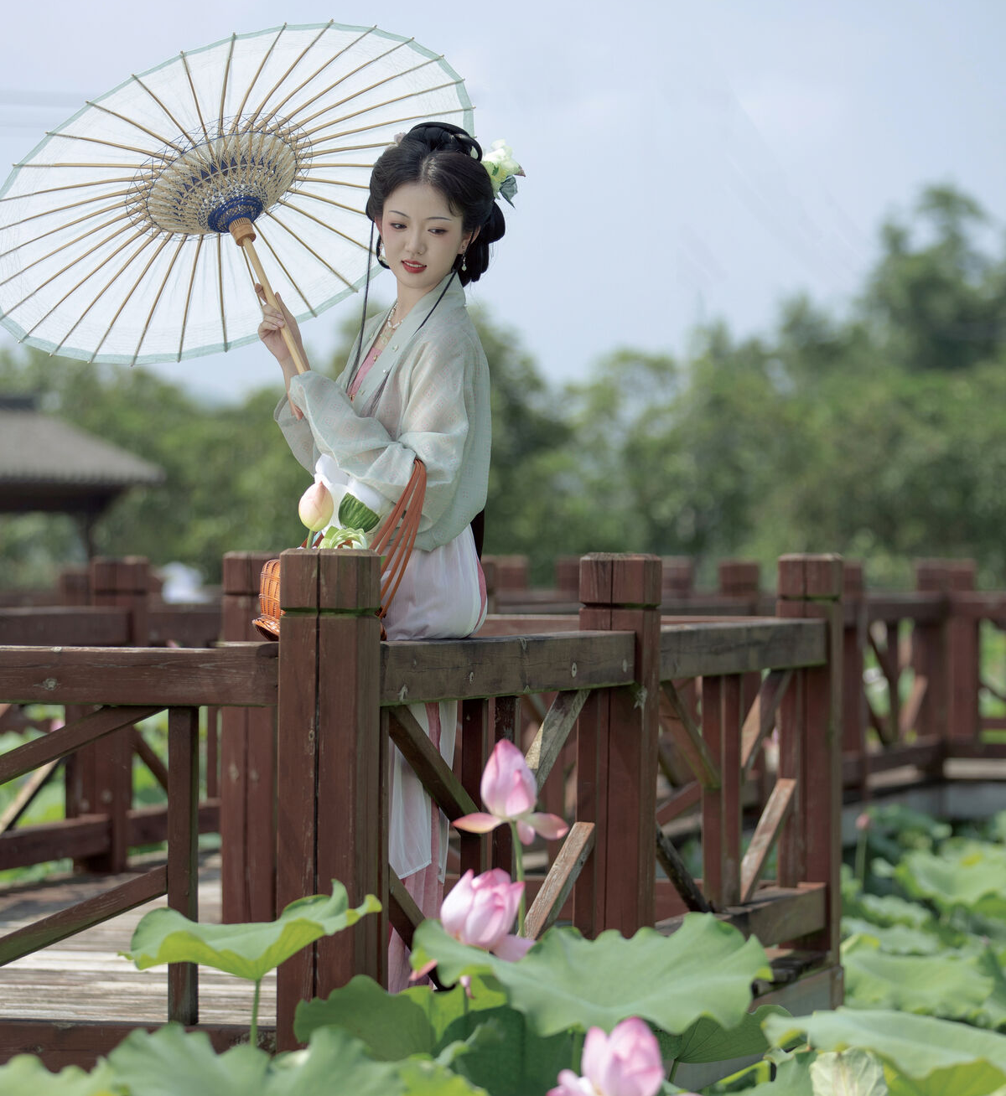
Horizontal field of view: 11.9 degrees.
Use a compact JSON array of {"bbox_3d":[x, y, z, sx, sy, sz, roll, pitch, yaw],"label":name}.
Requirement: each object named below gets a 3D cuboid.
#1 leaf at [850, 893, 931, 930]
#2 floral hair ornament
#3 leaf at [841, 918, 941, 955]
[{"bbox_3d":[1.090,1.019,13.500,0.250,0.090,0.270,0,0,0],"label":"leaf"},{"bbox_3d":[0.000,-0.635,8.150,0.080,0.112,0.075,0,0,37],"label":"floral hair ornament"},{"bbox_3d":[0.966,0.964,12.000,0.320,0.110,0.320,0,0,0],"label":"leaf"}]

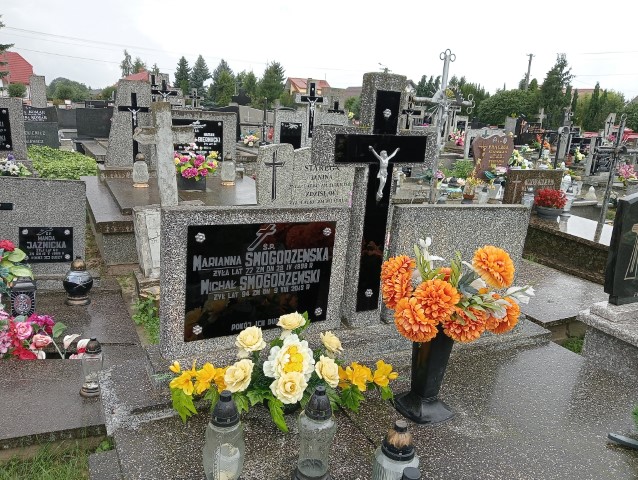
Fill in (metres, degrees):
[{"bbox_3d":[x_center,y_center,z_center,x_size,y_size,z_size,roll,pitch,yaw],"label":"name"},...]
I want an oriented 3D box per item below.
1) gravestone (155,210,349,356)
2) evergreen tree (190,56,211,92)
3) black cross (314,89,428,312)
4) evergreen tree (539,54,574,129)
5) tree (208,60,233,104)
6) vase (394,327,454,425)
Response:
[{"bbox_3d":[-0.228,0.138,2.013,0.763,0.537,0.073,-3,16,-33],"label":"gravestone"},{"bbox_3d":[-11.928,-15.753,52.000,2.013,5.838,2.013,4,14,0],"label":"evergreen tree"},{"bbox_3d":[0.237,-0.140,2.166,0.458,0.940,0.052,-5,18,-29],"label":"black cross"},{"bbox_3d":[14.588,-8.293,32.206,2.000,6.200,2.000,4,13,0],"label":"evergreen tree"},{"bbox_3d":[-8.575,-12.693,45.273,2.300,5.900,2.300,4,13,0],"label":"tree"},{"bbox_3d":[0.377,0.431,1.761,0.155,0.310,0.155,-4,15,-30],"label":"vase"}]

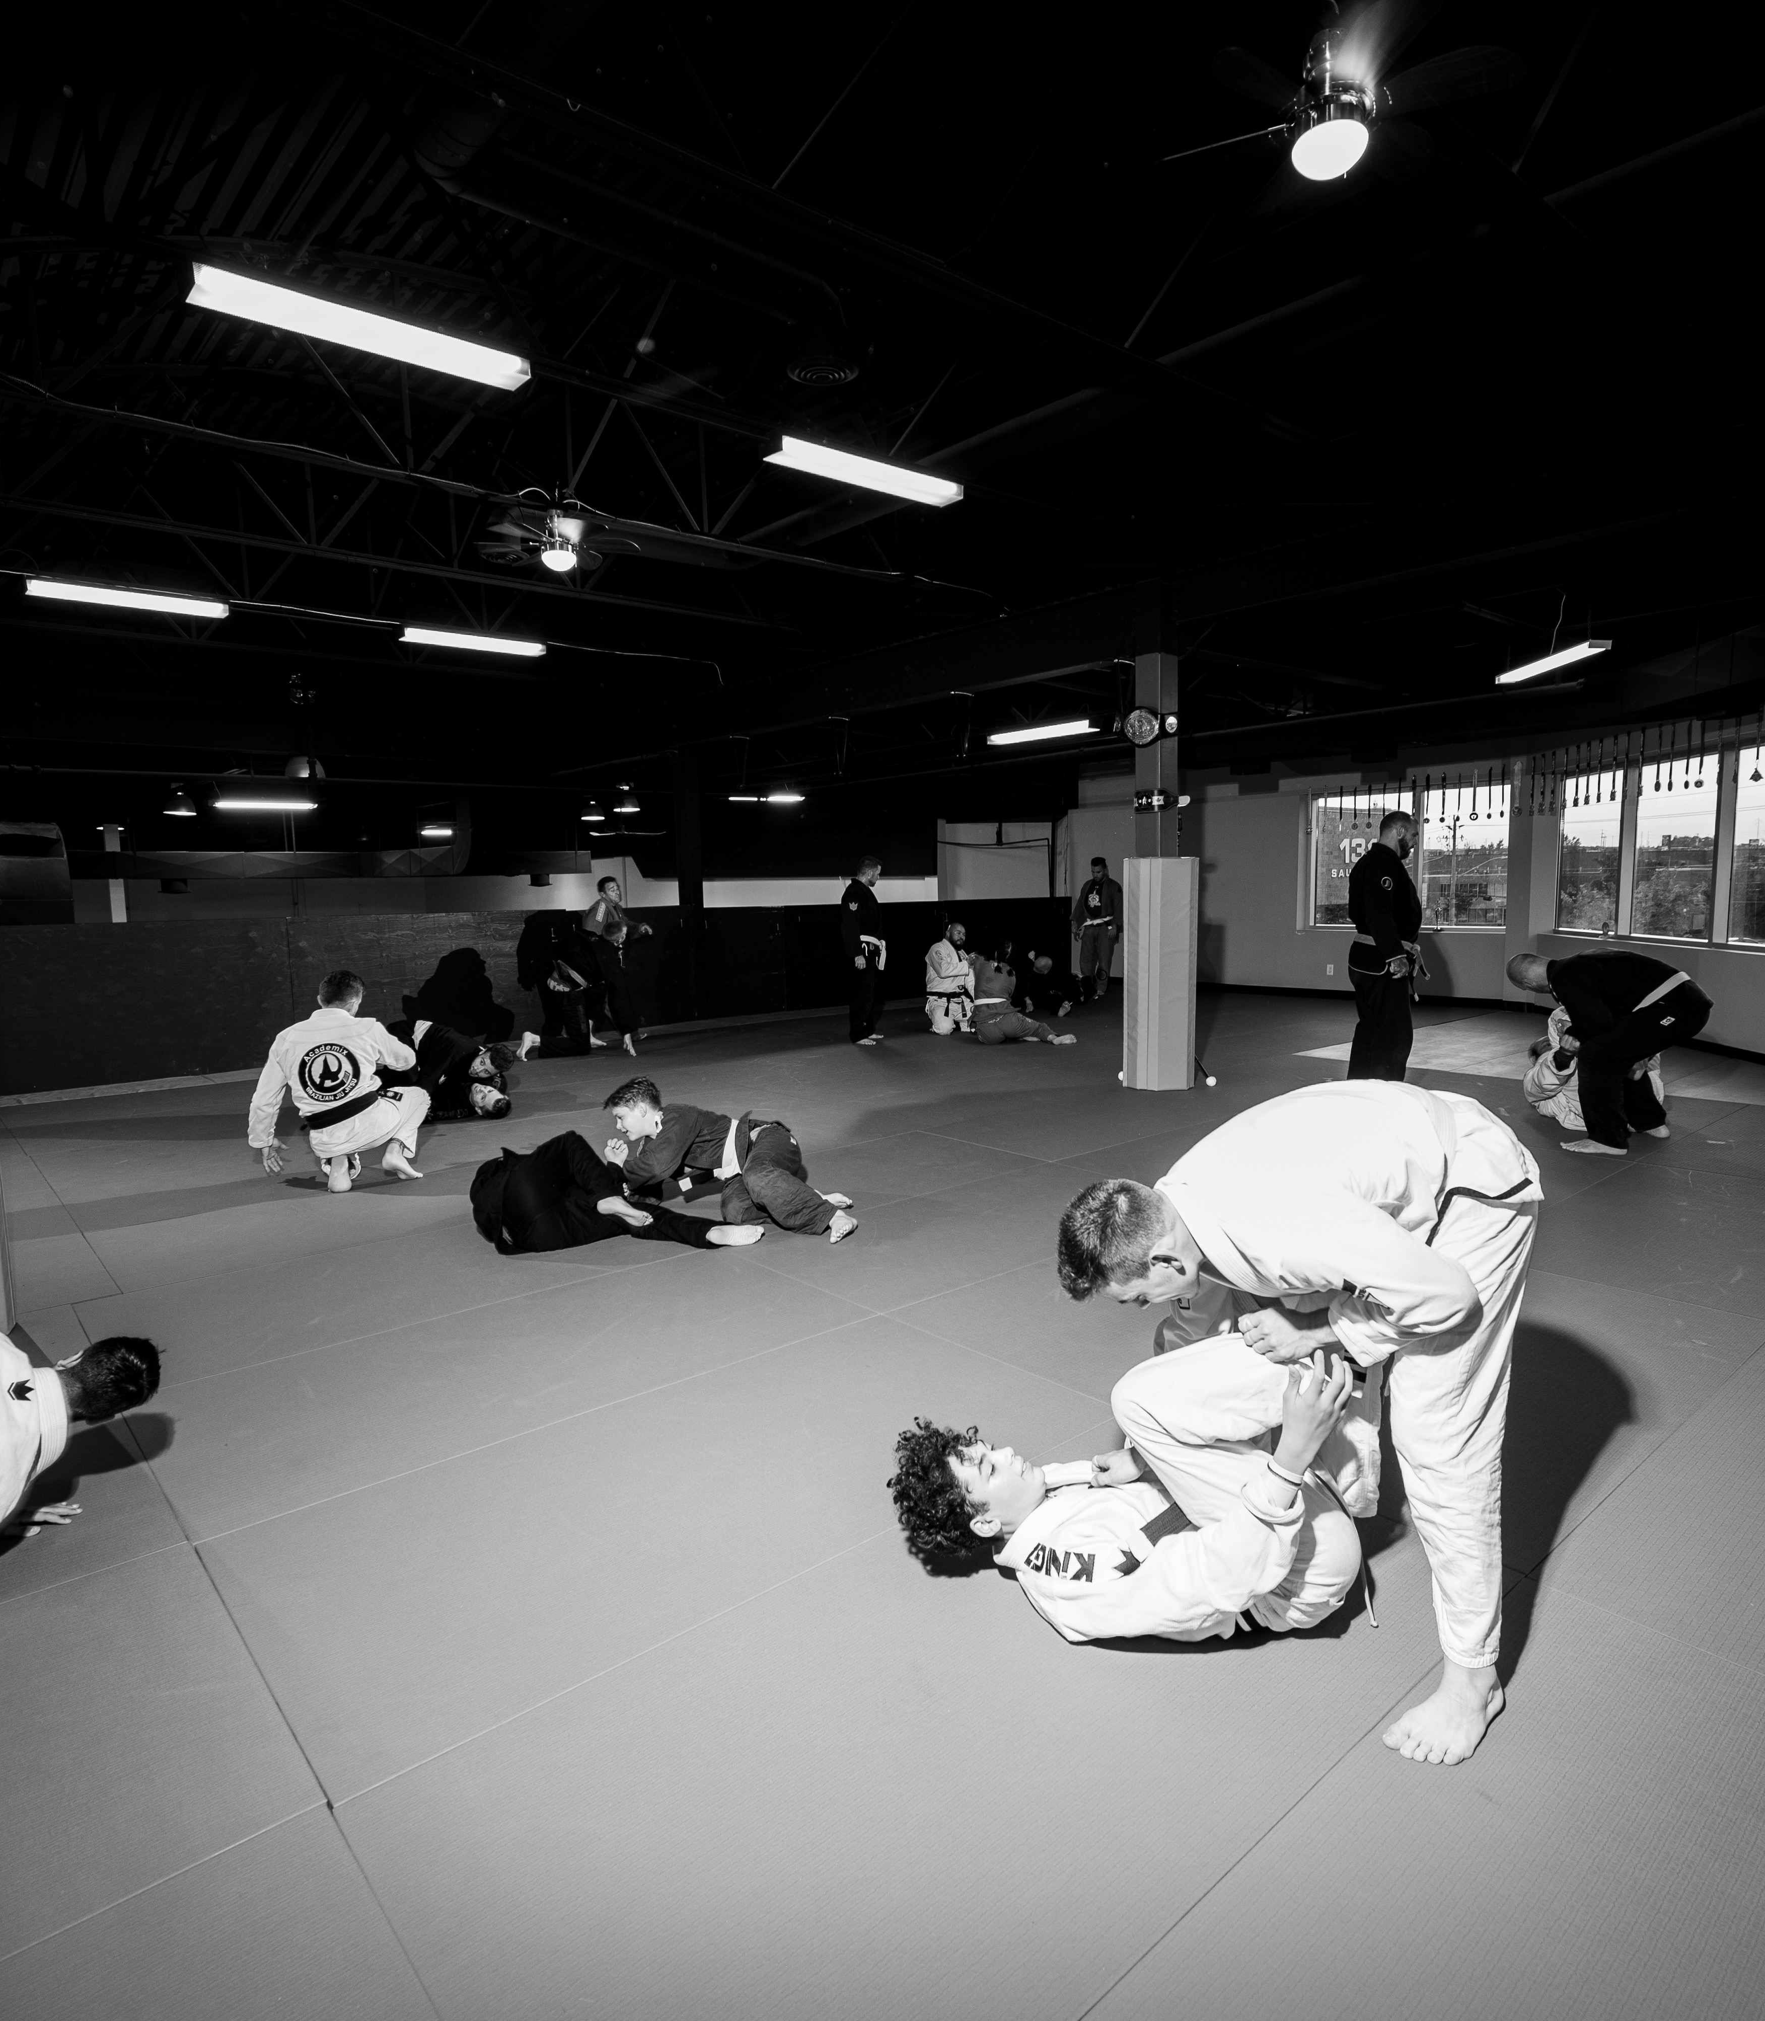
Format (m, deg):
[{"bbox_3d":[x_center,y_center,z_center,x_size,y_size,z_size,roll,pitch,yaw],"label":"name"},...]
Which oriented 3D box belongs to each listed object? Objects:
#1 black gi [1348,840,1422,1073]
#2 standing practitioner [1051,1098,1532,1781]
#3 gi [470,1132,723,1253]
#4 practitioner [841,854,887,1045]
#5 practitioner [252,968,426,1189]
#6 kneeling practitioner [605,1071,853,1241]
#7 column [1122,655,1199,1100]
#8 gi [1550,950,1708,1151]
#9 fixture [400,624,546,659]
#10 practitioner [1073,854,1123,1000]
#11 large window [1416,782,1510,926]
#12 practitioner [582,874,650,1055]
[{"bbox_3d":[3.100,-0.249,7.250,0.450,1.580,0.550,1,6,20],"label":"black gi"},{"bbox_3d":[0.765,0.653,2.240,0.890,1.030,0.700,-1,6,6],"label":"standing practitioner"},{"bbox_3d":[-1.163,0.709,4.848,1.020,0.410,0.580,-2,6,-6],"label":"gi"},{"bbox_3d":[-0.150,-0.557,10.830,0.380,1.710,0.500,2,6,25],"label":"practitioner"},{"bbox_3d":[-2.730,0.323,6.080,0.840,1.040,0.740,-2,6,-12],"label":"practitioner"},{"bbox_3d":[-0.685,0.589,5.048,1.120,0.590,0.550,1,6,16],"label":"kneeling practitioner"},{"bbox_3d":[1.888,-0.946,7.994,0.460,2.950,0.460,-6,8,-41],"label":"column"},{"bbox_3d":[3.920,0.179,6.160,0.780,0.970,0.580,2,7,30],"label":"gi"},{"bbox_3d":[-3.522,-3.192,10.183,1.230,0.090,0.250,-6,8,-41],"label":"fixture"},{"bbox_3d":[2.616,-1.002,14.310,0.580,1.710,0.360,1,6,21],"label":"practitioner"},{"bbox_3d":[6.231,-1.647,12.667,0.100,1.500,1.030,-6,8,-40],"label":"large window"},{"bbox_3d":[-2.372,-0.393,10.169,0.500,1.530,0.520,3,7,30],"label":"practitioner"}]

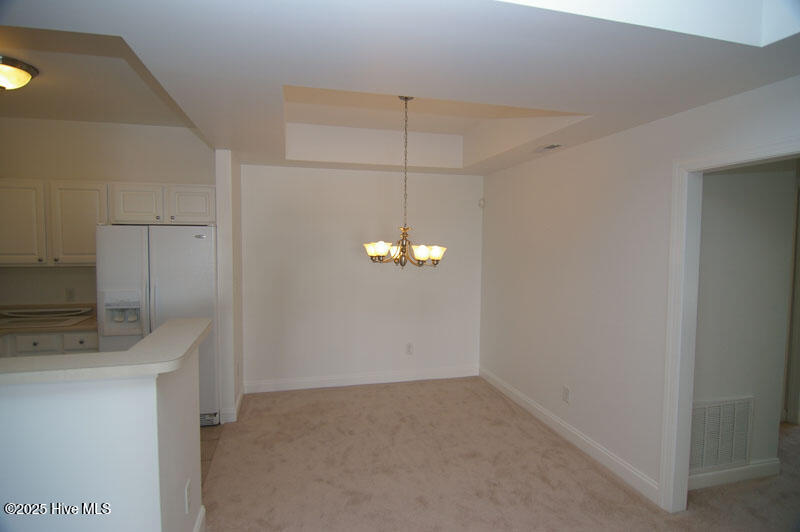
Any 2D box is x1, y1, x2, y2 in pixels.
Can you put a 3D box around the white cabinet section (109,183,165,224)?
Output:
[{"bbox_3d":[-2.449,-0.574,3.824,0.445,0.373,0.317,0,3,-14],"label":"white cabinet section"}]

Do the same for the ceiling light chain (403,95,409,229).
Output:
[{"bbox_3d":[0.041,-0.814,3.145,0.030,0.990,0.030,-1,4,-15],"label":"ceiling light chain"}]

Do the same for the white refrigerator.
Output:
[{"bbox_3d":[-2.089,0.524,3.711,0.885,1.745,0.780,-1,4,-15],"label":"white refrigerator"}]

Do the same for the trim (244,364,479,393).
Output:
[{"bbox_3d":[-0.335,1.289,4.589,2.740,0.130,0.018,-1,4,-15],"label":"trim"}]

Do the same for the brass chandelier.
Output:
[{"bbox_3d":[0.037,-0.646,3.154,0.685,1.335,0.685,-1,4,-15],"label":"brass chandelier"}]

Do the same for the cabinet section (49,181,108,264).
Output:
[{"bbox_3d":[-2.894,-0.381,3.721,0.470,0.743,0.317,0,3,-14],"label":"cabinet section"}]

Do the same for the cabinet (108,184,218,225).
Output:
[{"bbox_3d":[-2.238,-0.577,3.882,0.915,0.370,0.330,-1,4,-15],"label":"cabinet"}]

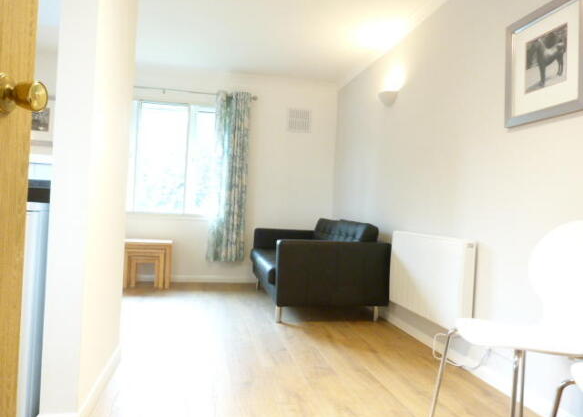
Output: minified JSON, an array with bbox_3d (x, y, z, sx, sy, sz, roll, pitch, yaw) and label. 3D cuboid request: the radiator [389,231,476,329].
[{"bbox_3d":[0.884,0.438,2.756,0.074,0.526,0.865,3,0,-12],"label":"radiator"}]

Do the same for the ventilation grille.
[{"bbox_3d":[0.093,-1.017,4.881,0.275,0.268,0.025,3,0,-12],"label":"ventilation grille"}]

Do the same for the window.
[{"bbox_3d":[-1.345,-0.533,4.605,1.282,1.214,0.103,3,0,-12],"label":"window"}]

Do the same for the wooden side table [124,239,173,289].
[{"bbox_3d":[-1.473,0.574,4.370,0.485,0.459,0.333,3,0,-12],"label":"wooden side table"}]

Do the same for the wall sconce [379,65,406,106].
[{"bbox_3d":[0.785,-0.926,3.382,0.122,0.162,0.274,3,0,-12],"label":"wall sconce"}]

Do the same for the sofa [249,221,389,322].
[{"bbox_3d":[0.173,0.486,3.889,0.932,0.778,1.436,3,0,-12],"label":"sofa"}]

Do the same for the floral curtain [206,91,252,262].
[{"bbox_3d":[-0.689,-0.350,4.638,0.406,1.864,0.111,3,0,-12],"label":"floral curtain"}]

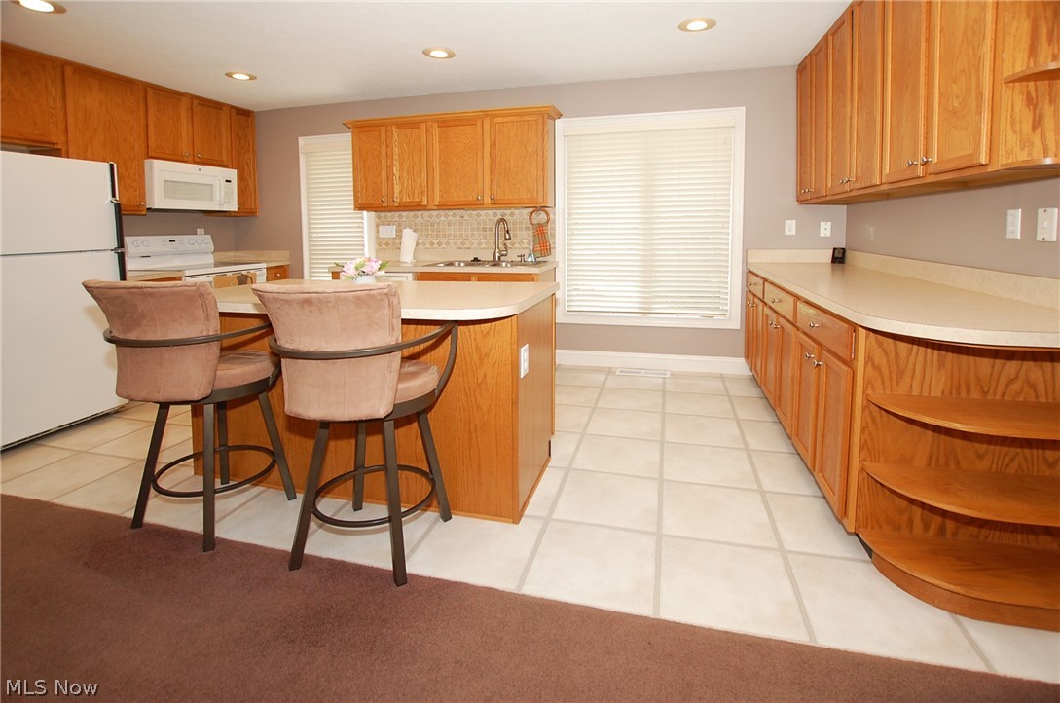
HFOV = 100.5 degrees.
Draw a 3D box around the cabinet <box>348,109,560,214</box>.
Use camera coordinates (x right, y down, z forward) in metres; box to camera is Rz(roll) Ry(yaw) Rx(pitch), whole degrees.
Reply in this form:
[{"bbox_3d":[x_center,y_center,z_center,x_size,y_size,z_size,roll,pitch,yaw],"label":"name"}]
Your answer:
[{"bbox_3d":[-0.728,-1.767,4.159,2.049,0.822,0.379,3,10,15],"label":"cabinet"}]

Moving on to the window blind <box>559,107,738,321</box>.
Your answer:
[{"bbox_3d":[1.073,-1.192,4.059,1.560,1.810,0.080,3,10,15],"label":"window blind"}]

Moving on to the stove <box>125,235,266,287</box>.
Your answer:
[{"bbox_3d":[-3.268,-0.512,4.429,0.686,1.238,0.832,3,10,15],"label":"stove"}]

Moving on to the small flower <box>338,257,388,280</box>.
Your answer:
[{"bbox_3d":[-0.958,-0.474,2.570,0.260,0.180,0.240,3,10,15],"label":"small flower"}]

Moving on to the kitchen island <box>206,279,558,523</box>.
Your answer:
[{"bbox_3d":[-0.880,0.158,2.438,1.804,0.951,1.061,3,10,15],"label":"kitchen island"}]

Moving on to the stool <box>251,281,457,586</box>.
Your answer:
[{"bbox_3d":[-0.628,0.256,1.710,0.565,1.070,0.580,1,10,7],"label":"stool"}]

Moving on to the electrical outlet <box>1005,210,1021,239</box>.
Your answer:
[{"bbox_3d":[1.950,-0.513,1.782,0.012,0.120,0.078,3,10,15],"label":"electrical outlet"}]

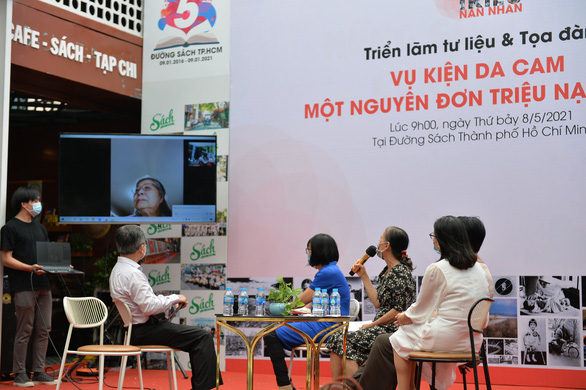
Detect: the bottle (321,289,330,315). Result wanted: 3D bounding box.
[{"bbox_3d":[0.207,0.686,7.250,0.063,0.176,0.063,0,-5,6],"label":"bottle"}]

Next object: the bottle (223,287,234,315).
[{"bbox_3d":[-0.397,0.665,7.070,0.063,0.176,0.063,0,-5,6],"label":"bottle"}]

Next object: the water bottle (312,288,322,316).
[{"bbox_3d":[0.157,0.666,7.050,0.063,0.176,0.063,0,-5,6],"label":"water bottle"}]

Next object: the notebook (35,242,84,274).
[{"bbox_3d":[-1.952,0.526,9.500,0.335,0.220,0.260,6,2,-39],"label":"notebook"}]

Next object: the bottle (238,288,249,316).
[{"bbox_3d":[-0.311,0.678,7.180,0.063,0.176,0.063,0,-5,6],"label":"bottle"}]

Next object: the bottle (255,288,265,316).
[{"bbox_3d":[-0.202,0.680,7.200,0.063,0.176,0.063,0,-5,6],"label":"bottle"}]

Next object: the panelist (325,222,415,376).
[{"bbox_3d":[0.507,0.824,7.400,0.640,1.230,0.480,2,-6,-20],"label":"panelist"}]

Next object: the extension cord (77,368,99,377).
[{"bbox_3d":[-2.002,1.741,11.150,0.240,0.070,0.140,1,-5,-9],"label":"extension cord"}]

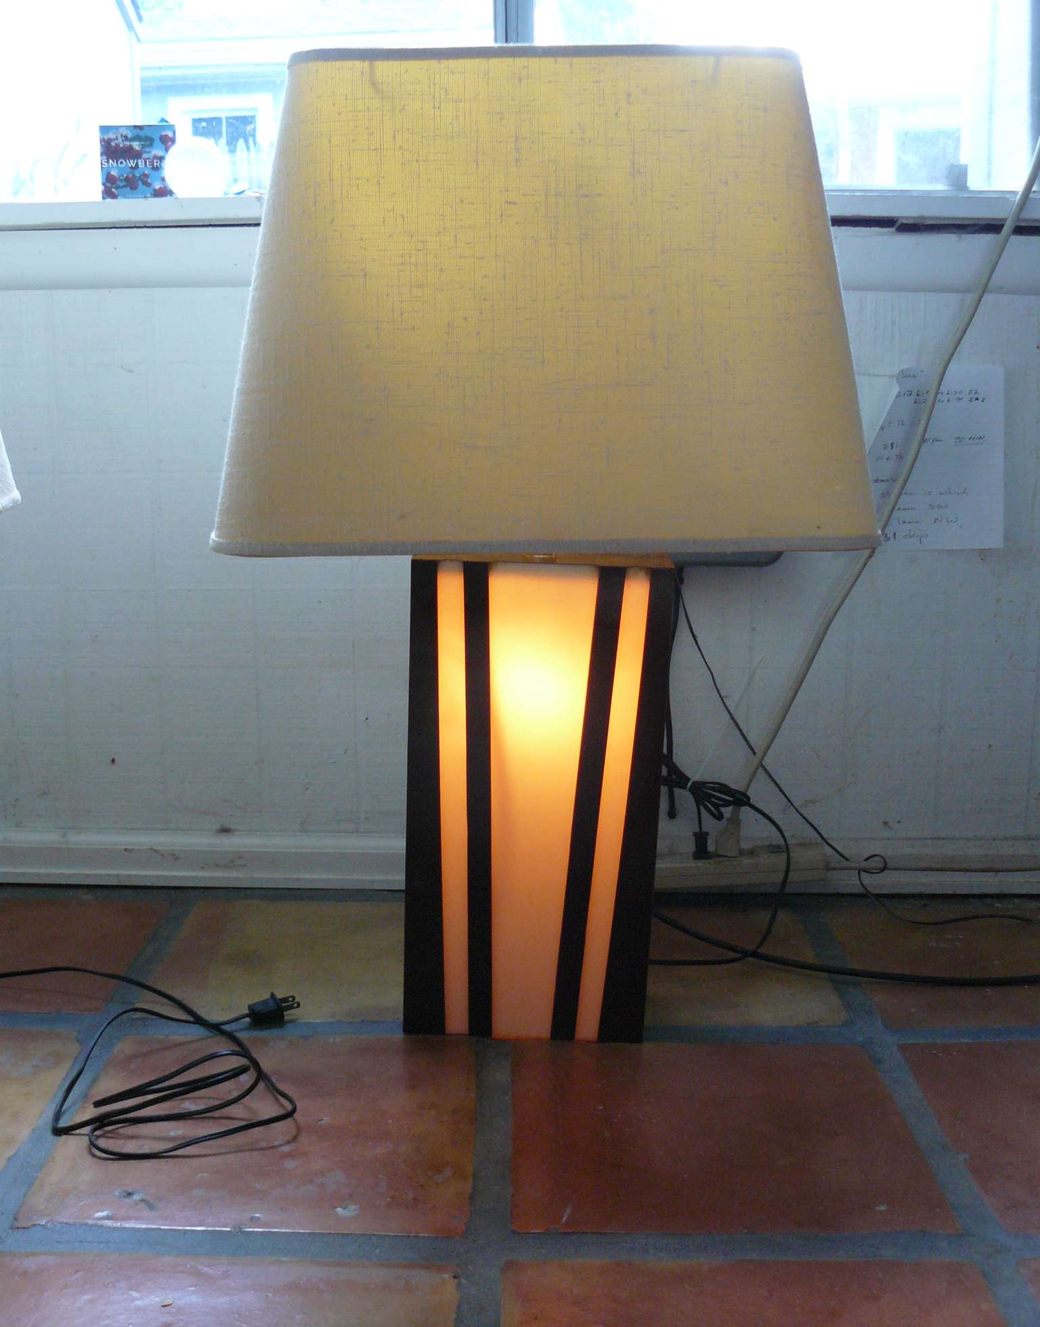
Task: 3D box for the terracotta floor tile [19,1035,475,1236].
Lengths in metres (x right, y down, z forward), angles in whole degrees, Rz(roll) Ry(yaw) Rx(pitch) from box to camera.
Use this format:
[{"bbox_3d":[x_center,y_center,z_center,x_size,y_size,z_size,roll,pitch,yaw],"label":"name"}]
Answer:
[{"bbox_3d":[-0.183,0.348,1.071,0.294,0.016,0.284,1,11,0],"label":"terracotta floor tile"}]

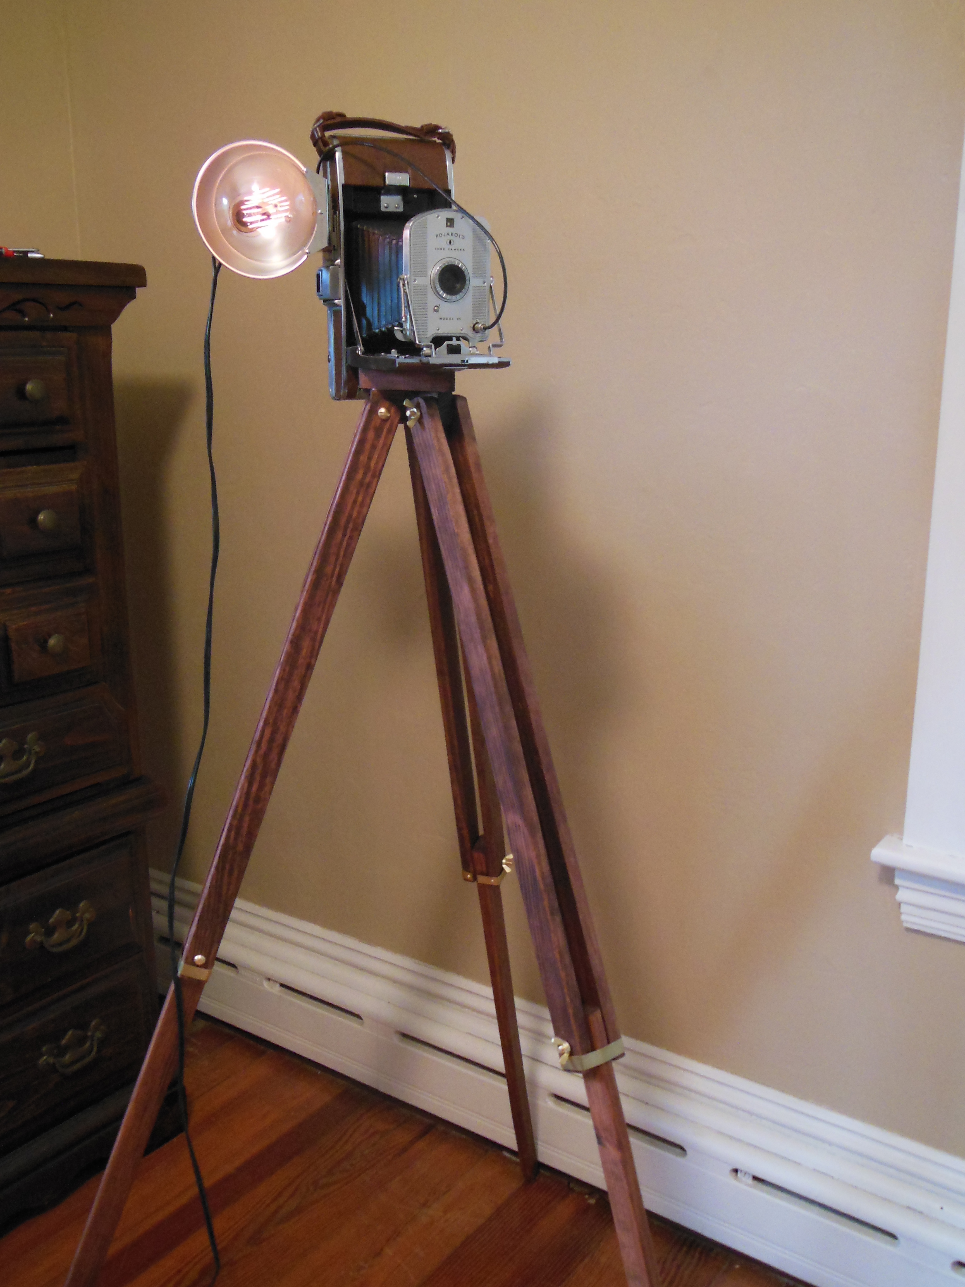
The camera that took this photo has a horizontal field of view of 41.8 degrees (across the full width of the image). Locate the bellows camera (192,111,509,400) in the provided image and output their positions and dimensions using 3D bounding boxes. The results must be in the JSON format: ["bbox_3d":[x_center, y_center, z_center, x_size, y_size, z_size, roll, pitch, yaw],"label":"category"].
[{"bbox_3d":[-0.127,-0.372,1.209,0.270,0.279,0.222,-6,15,-24],"label":"bellows camera"}]

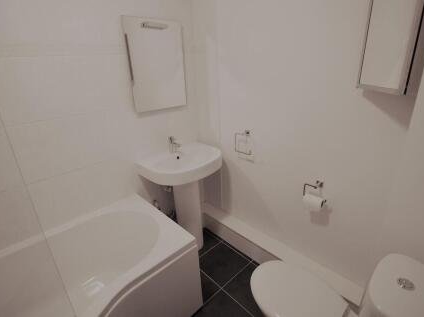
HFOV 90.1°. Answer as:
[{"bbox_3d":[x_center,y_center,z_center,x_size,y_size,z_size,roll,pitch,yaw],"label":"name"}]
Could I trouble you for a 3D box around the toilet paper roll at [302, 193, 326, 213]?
[{"bbox_3d":[0.598,0.251,1.240,0.090,0.090,0.100,-20,25,-38],"label":"toilet paper roll"}]

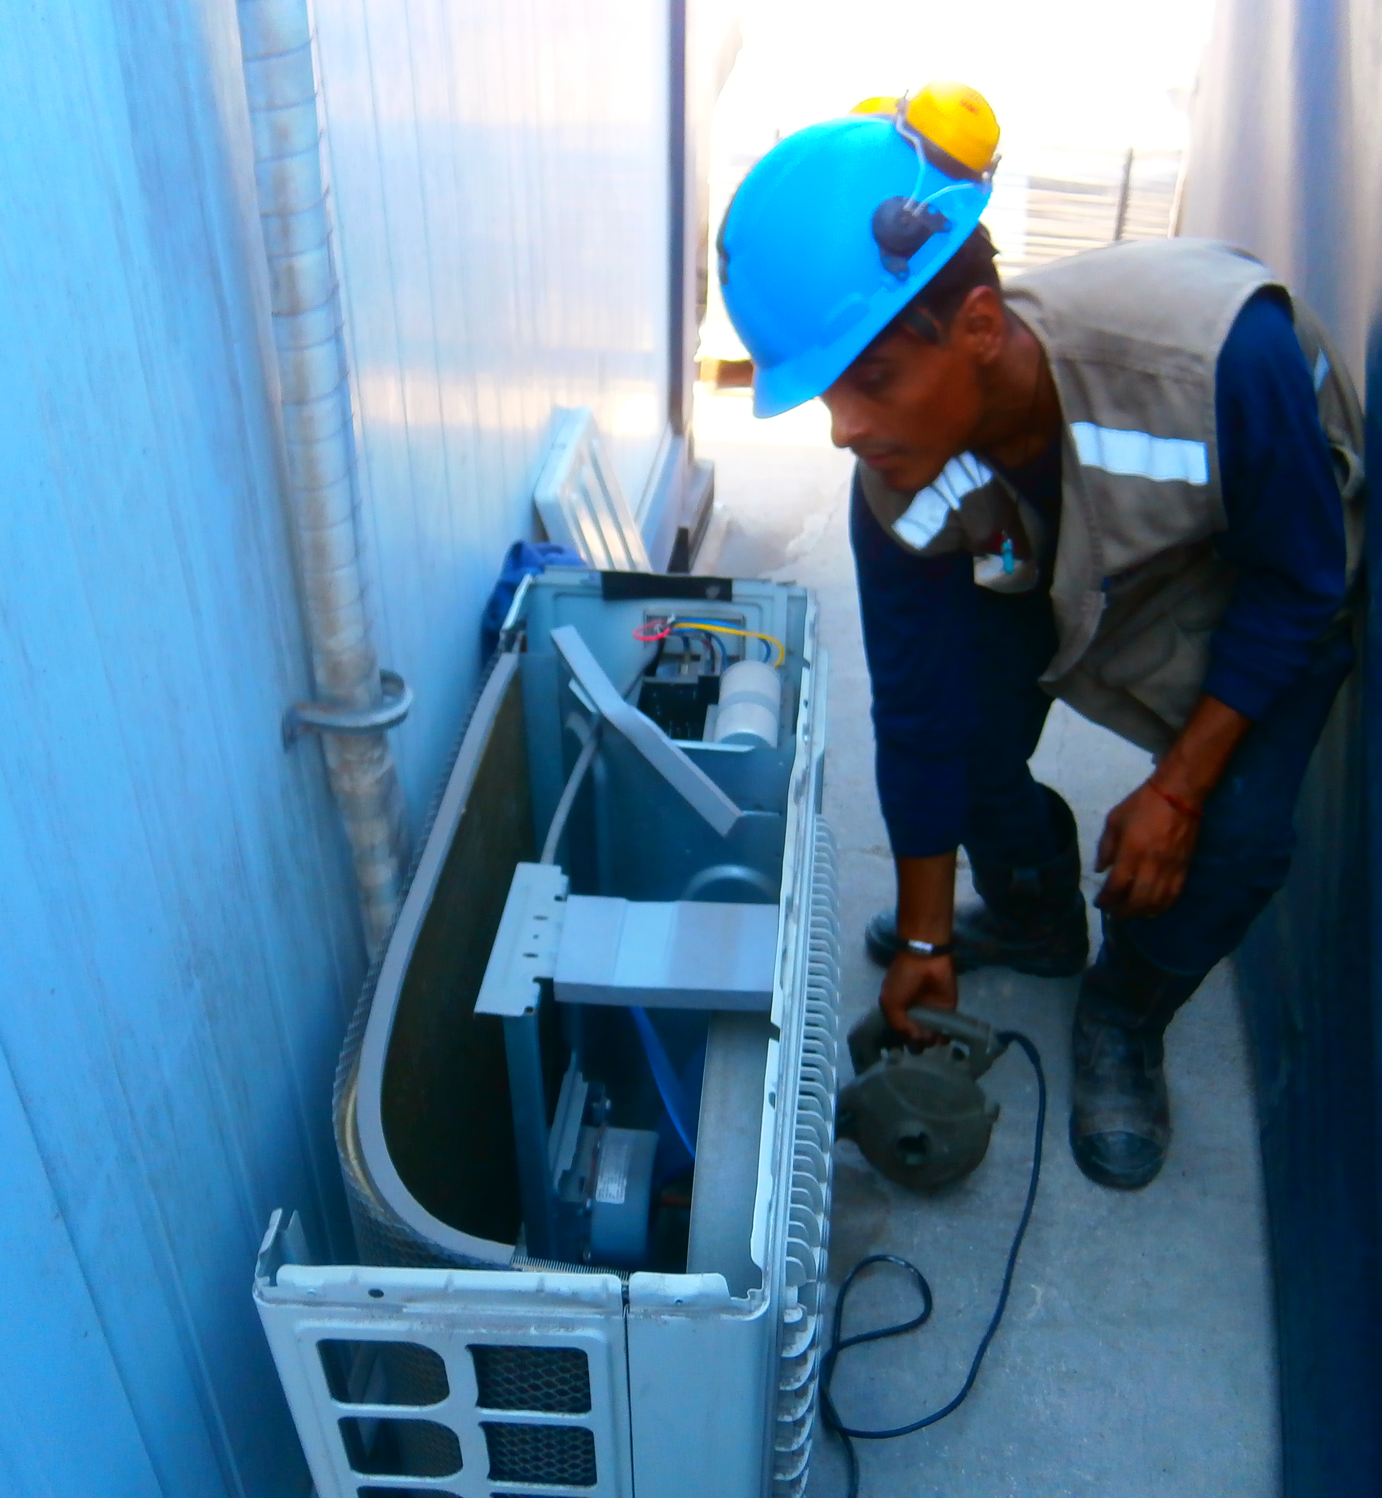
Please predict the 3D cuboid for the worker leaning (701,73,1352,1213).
[{"bbox_3d":[0.410,-0.094,1.648,0.750,1.160,0.560,-26,41,-34],"label":"worker leaning"}]

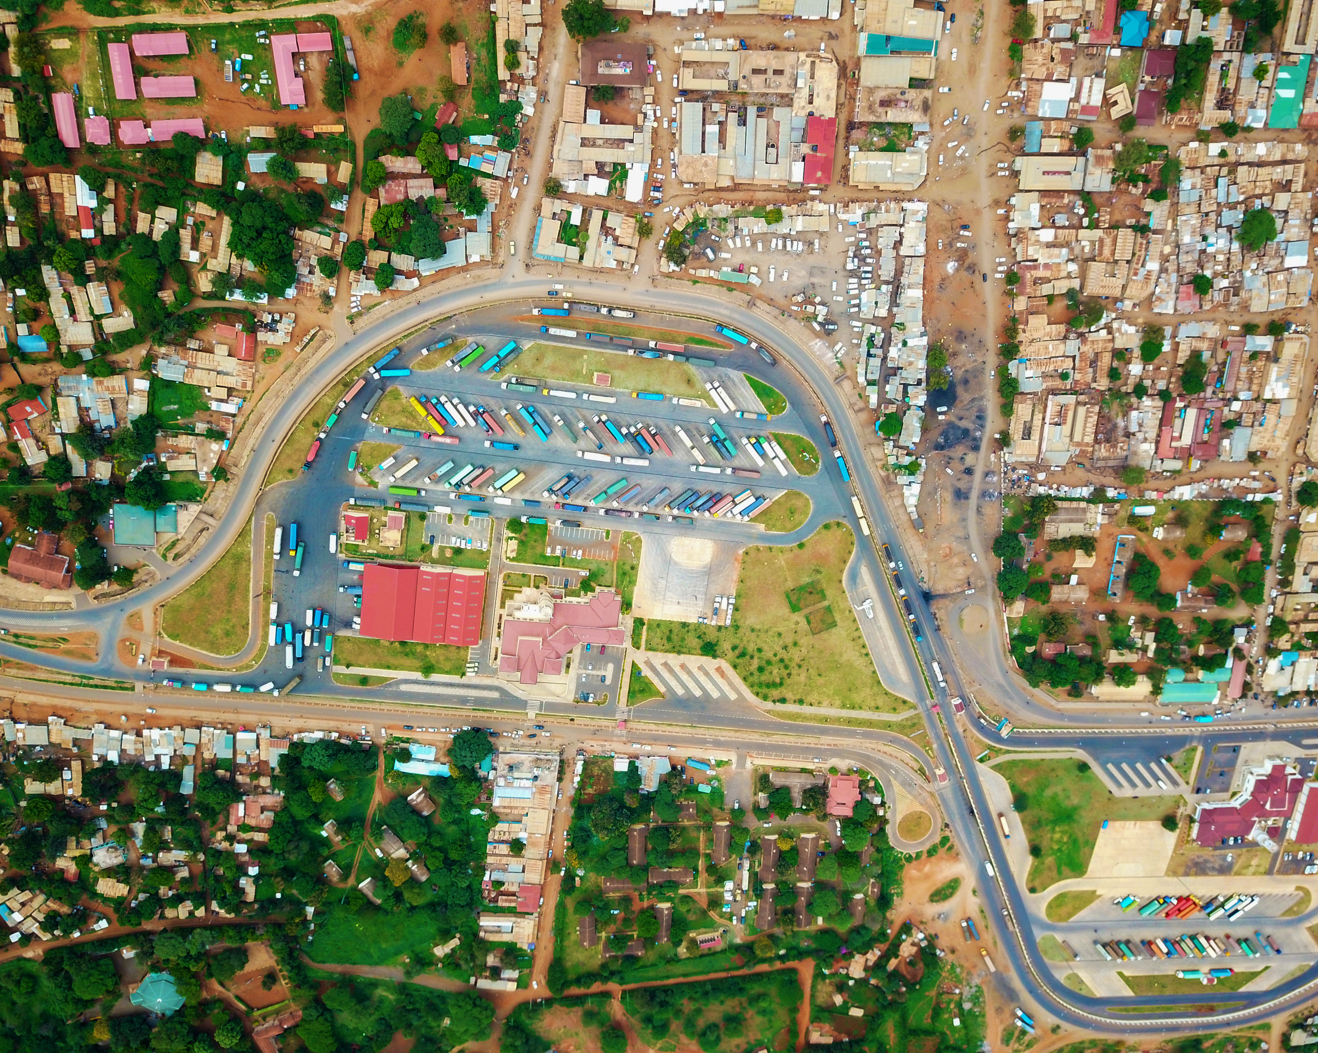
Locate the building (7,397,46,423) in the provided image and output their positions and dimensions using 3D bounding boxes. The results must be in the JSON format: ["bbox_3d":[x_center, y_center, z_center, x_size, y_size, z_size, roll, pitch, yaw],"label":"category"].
[{"bbox_3d":[-280.339,-52.166,468.865,14.705,4.200,6.382,-23,109,1],"label":"building"}]

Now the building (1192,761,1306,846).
[{"bbox_3d":[345.970,163.260,618.350,61.620,11.000,54.920,0,109,-7],"label":"building"}]

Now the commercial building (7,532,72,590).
[{"bbox_3d":[-286.550,15.530,490.640,28.130,7.000,27.860,15,106,-12],"label":"commercial building"}]

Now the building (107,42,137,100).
[{"bbox_3d":[-219.760,-186.491,432.920,7.736,4.600,20.915,-3,108,-5],"label":"building"}]

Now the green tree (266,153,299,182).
[{"bbox_3d":[-159.290,-152.060,447.040,12.500,9.000,12.500,-2,109,-6],"label":"green tree"}]

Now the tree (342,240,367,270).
[{"bbox_3d":[-132.835,-118.523,461.587,9.827,9.500,12.823,0,107,-6],"label":"tree"}]

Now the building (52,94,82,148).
[{"bbox_3d":[-243.380,-166.750,433.730,7.350,4.800,20.490,-2,109,-6],"label":"building"}]

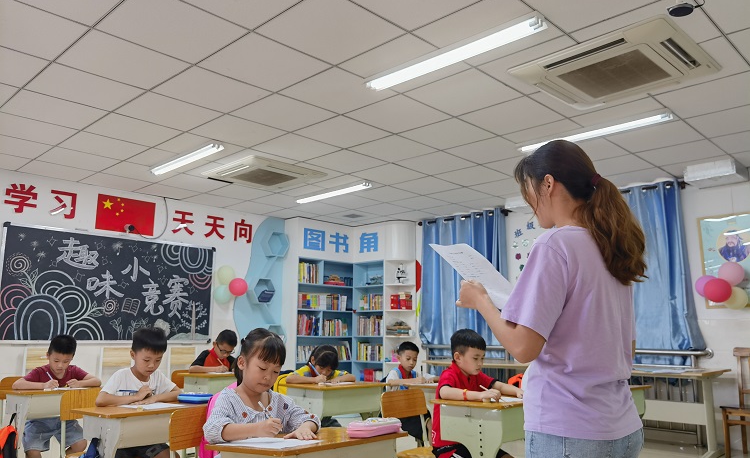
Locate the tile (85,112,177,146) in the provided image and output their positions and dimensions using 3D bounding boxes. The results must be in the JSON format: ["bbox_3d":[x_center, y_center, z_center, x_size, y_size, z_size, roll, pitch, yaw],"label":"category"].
[{"bbox_3d":[-1.966,-0.795,4.756,0.600,0.020,0.600,-9,-13,43],"label":"tile"}]

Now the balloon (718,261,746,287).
[{"bbox_3d":[3.326,0.428,5.448,0.220,0.240,0.220,-9,-14,44],"label":"balloon"}]

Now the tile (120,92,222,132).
[{"bbox_3d":[-1.526,-0.862,4.346,0.600,0.020,0.600,-9,-13,43],"label":"tile"}]

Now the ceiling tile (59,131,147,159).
[{"bbox_3d":[-2.405,-0.727,5.173,0.600,0.020,0.600,-9,-13,43],"label":"ceiling tile"}]

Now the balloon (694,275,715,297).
[{"bbox_3d":[3.236,0.560,5.700,0.210,0.210,0.210,-9,-13,44],"label":"balloon"}]

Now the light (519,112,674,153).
[{"bbox_3d":[1.691,-0.750,4.622,1.210,0.070,0.130,-9,-13,43],"label":"light"}]

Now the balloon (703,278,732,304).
[{"bbox_3d":[3.259,0.587,5.555,0.240,0.240,0.240,-9,-13,43],"label":"balloon"}]

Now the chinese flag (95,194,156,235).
[{"bbox_3d":[-2.875,-0.153,6.786,0.020,0.401,0.667,-9,-14,44],"label":"chinese flag"}]

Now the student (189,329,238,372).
[{"bbox_3d":[-1.476,1.518,5.592,0.560,1.060,0.570,-9,-13,43],"label":"student"}]

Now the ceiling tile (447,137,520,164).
[{"bbox_3d":[1.008,-0.703,5.232,0.600,0.015,0.600,-9,-13,44],"label":"ceiling tile"}]

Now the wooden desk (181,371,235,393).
[{"bbox_3d":[-1.375,1.668,5.324,0.420,0.680,0.600,-9,-13,43],"label":"wooden desk"}]

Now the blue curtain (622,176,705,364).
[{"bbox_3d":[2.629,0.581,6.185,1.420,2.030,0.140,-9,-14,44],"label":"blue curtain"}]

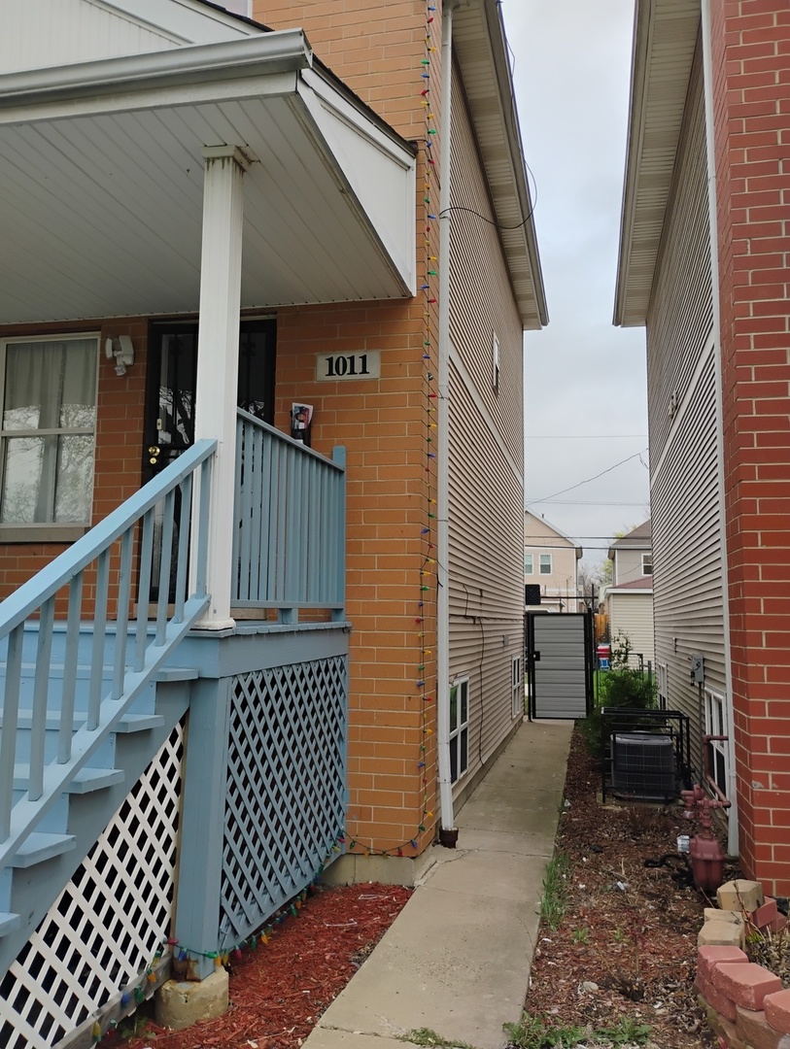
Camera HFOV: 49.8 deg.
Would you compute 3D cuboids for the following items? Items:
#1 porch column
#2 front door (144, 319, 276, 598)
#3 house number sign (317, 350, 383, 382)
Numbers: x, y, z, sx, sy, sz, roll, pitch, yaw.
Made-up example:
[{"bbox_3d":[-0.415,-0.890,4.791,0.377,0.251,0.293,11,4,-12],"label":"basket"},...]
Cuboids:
[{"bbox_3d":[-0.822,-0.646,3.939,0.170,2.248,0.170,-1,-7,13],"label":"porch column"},{"bbox_3d":[-1.357,-0.455,6.143,0.996,2.062,0.060,-1,-7,13],"label":"front door"},{"bbox_3d":[-0.328,-1.103,5.919,0.462,0.198,0.030,-1,-7,13],"label":"house number sign"}]

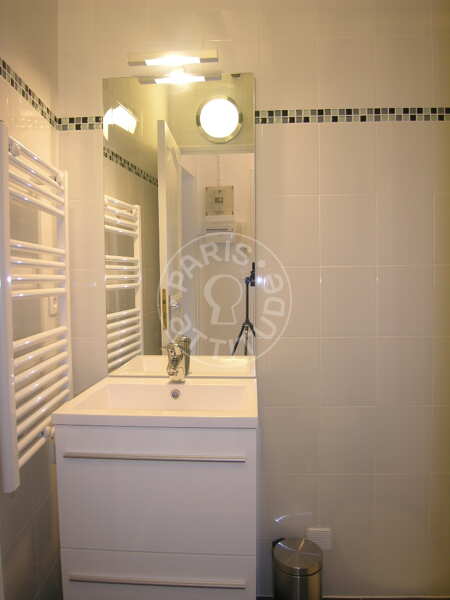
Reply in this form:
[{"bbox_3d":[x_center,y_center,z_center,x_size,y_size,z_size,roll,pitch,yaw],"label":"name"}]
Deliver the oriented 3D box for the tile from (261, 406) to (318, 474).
[{"bbox_3d":[0.252,0.536,1.587,0.208,0.259,0.010,-1,3,2],"label":"tile"}]

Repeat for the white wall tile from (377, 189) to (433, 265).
[{"bbox_3d":[0.637,-0.251,1.473,0.200,0.250,0.010,-1,3,2],"label":"white wall tile"}]

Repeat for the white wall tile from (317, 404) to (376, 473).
[{"bbox_3d":[0.466,0.532,1.578,0.208,0.259,0.010,-1,3,2],"label":"white wall tile"}]

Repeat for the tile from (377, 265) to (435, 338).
[{"bbox_3d":[0.669,0.006,1.544,0.208,0.259,0.010,-1,3,2],"label":"tile"}]

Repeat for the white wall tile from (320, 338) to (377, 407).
[{"bbox_3d":[0.447,0.260,1.503,0.200,0.250,0.010,-1,3,2],"label":"white wall tile"}]

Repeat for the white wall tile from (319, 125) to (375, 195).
[{"bbox_3d":[0.434,-0.494,1.469,0.200,0.250,0.010,-1,3,2],"label":"white wall tile"}]

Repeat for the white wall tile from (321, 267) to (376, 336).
[{"bbox_3d":[0.444,0.007,1.491,0.200,0.250,0.010,-1,3,2],"label":"white wall tile"}]

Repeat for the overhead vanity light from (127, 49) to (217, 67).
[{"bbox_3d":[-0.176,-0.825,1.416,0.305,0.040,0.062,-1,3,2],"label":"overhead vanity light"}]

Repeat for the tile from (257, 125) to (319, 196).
[{"bbox_3d":[0.241,-0.517,1.538,0.208,0.259,0.010,-1,3,2],"label":"tile"}]

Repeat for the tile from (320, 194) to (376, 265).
[{"bbox_3d":[0.439,-0.245,1.480,0.200,0.250,0.010,-1,3,2],"label":"tile"}]

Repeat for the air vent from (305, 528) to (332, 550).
[{"bbox_3d":[0.362,0.916,1.590,0.095,0.089,0.015,-1,3,2],"label":"air vent"}]

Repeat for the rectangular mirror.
[{"bbox_3d":[-0.165,-0.261,1.492,0.545,1.085,0.015,0,2,3],"label":"rectangular mirror"}]

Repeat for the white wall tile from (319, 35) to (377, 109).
[{"bbox_3d":[0.428,-0.801,1.455,0.200,0.250,0.010,-1,3,2],"label":"white wall tile"}]

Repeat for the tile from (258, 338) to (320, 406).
[{"bbox_3d":[0.244,0.265,1.506,0.200,0.250,0.010,0,2,3],"label":"tile"}]

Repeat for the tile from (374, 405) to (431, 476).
[{"bbox_3d":[0.673,0.528,1.569,0.208,0.259,0.010,-1,3,2],"label":"tile"}]

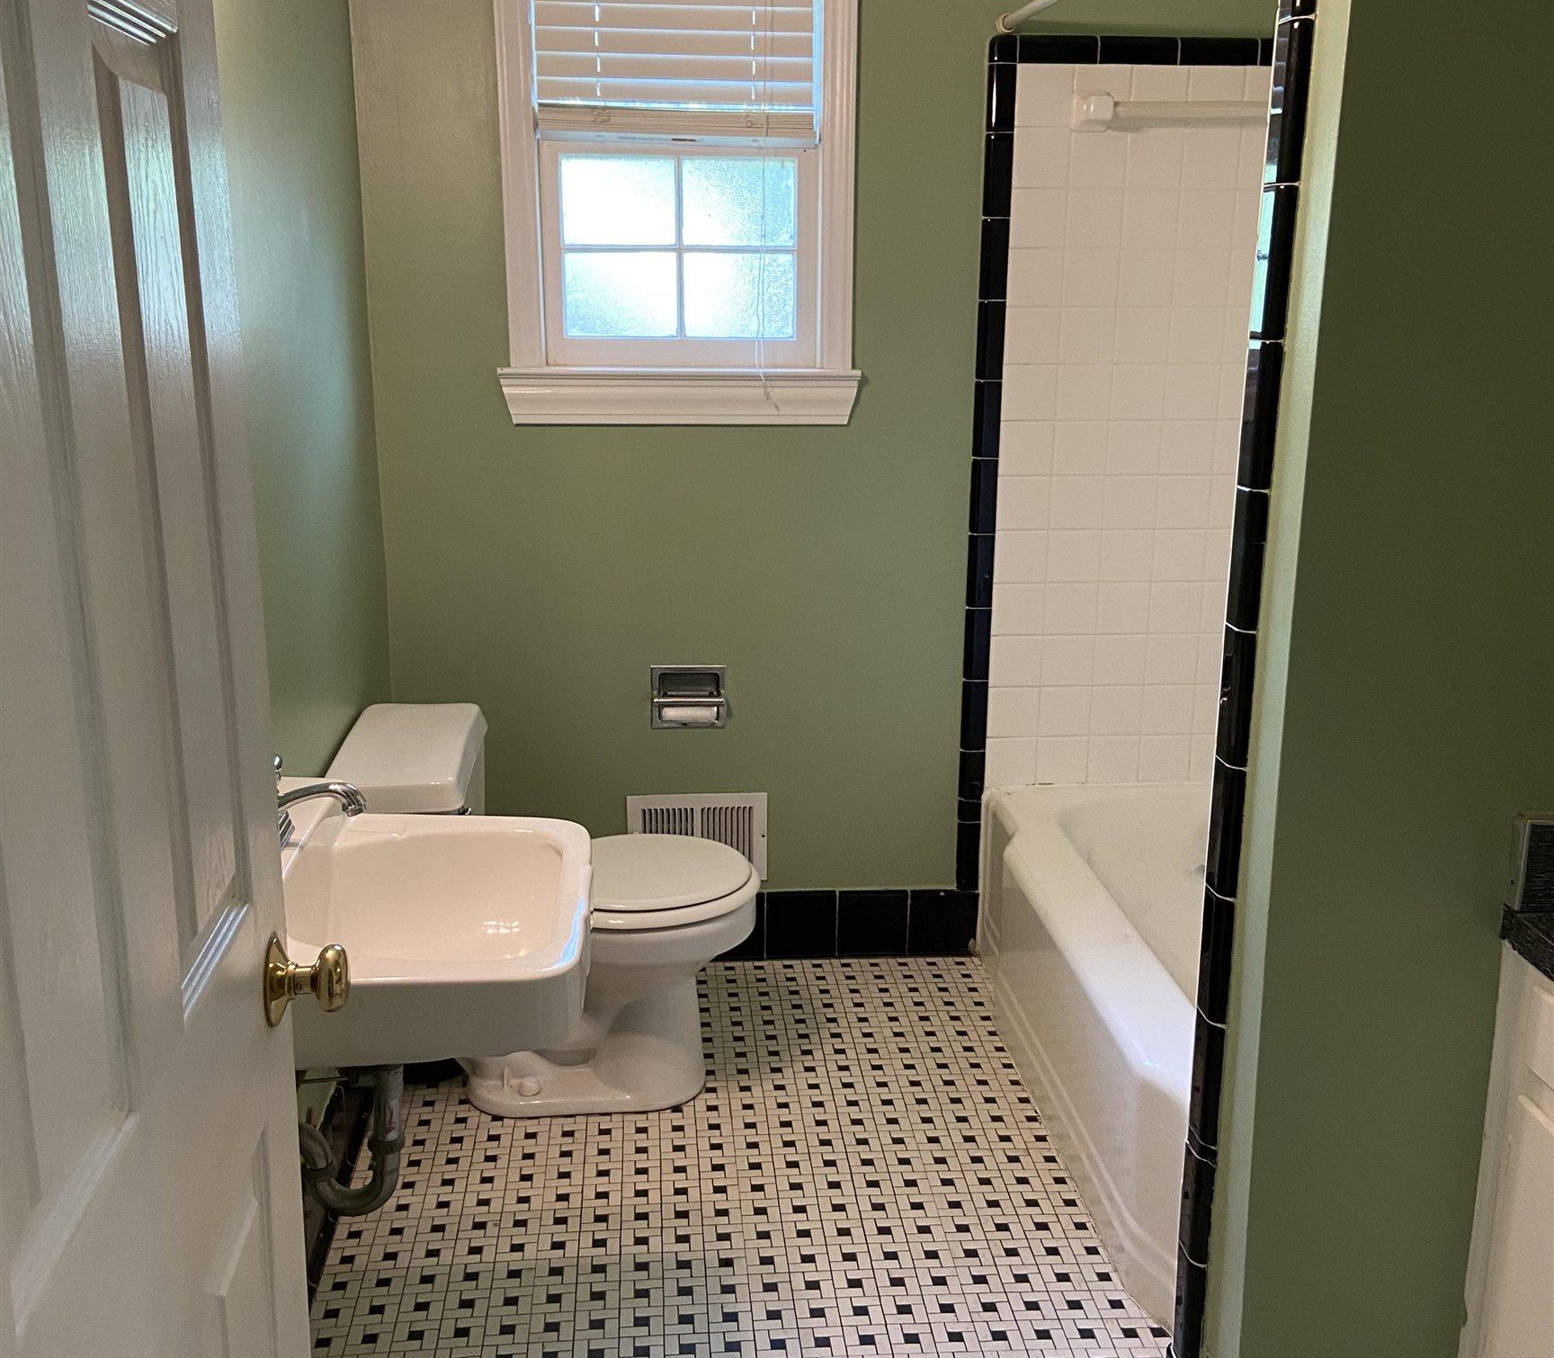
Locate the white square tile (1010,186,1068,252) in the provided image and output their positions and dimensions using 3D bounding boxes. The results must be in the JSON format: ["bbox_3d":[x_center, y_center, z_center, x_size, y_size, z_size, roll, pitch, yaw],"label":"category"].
[{"bbox_3d":[0.496,-0.873,2.952,0.107,0.107,0.009,-1,15,-5],"label":"white square tile"}]

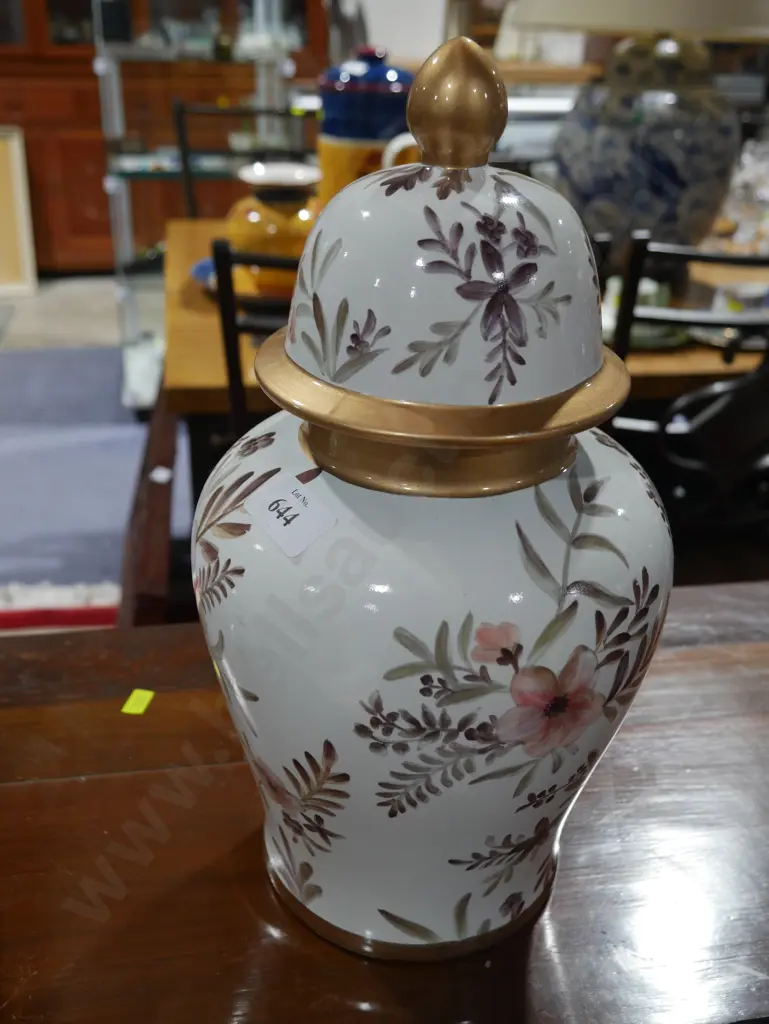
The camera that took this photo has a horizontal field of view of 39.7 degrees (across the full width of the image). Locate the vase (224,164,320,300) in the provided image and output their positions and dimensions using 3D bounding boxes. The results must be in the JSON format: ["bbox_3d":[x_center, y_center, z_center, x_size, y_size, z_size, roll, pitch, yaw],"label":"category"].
[{"bbox_3d":[-0.160,-0.427,1.633,0.158,0.181,0.158,2,31,0],"label":"vase"}]

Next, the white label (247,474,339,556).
[{"bbox_3d":[-0.036,0.002,0.420,0.022,0.003,0.037,-44,50,-5],"label":"white label"}]

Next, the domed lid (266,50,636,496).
[{"bbox_3d":[0.025,-0.104,0.426,0.157,0.157,0.157,2,30,-1],"label":"domed lid"}]

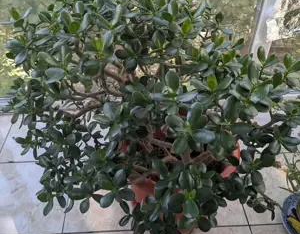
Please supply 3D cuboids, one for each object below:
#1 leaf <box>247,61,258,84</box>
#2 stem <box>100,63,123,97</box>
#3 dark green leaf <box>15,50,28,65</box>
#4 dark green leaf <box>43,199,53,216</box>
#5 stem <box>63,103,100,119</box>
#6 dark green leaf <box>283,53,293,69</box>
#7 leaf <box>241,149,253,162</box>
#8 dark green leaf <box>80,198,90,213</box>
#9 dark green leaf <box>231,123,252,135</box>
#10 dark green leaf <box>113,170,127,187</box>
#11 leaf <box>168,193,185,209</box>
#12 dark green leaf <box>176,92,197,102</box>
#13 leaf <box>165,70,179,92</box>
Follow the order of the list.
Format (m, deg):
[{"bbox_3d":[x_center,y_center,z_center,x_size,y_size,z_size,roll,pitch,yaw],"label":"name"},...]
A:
[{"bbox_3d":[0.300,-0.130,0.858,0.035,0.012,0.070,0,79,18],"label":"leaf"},{"bbox_3d":[-0.121,-0.115,0.906,0.072,0.110,0.060,-6,43,-7],"label":"stem"},{"bbox_3d":[-0.376,-0.174,0.845,0.030,0.014,0.058,39,73,-13],"label":"dark green leaf"},{"bbox_3d":[-0.378,0.336,1.075,0.039,0.012,0.064,9,66,39],"label":"dark green leaf"},{"bbox_3d":[-0.237,-0.021,0.998,0.135,0.050,0.045,-11,44,-12],"label":"stem"},{"bbox_3d":[0.397,-0.160,0.834,0.030,0.049,0.012,-5,-3,20],"label":"dark green leaf"},{"bbox_3d":[0.344,0.142,1.024,0.059,0.012,0.035,46,69,5],"label":"leaf"},{"bbox_3d":[-0.237,0.329,1.075,0.036,0.012,0.059,13,72,14],"label":"dark green leaf"},{"bbox_3d":[0.261,0.036,0.824,0.063,0.014,0.036,-1,76,13],"label":"dark green leaf"},{"bbox_3d":[-0.104,0.209,0.979,0.041,0.012,0.069,20,74,26],"label":"dark green leaf"},{"bbox_3d":[0.067,0.212,0.726,0.038,0.013,0.044,31,69,16],"label":"leaf"},{"bbox_3d":[0.112,-0.060,0.865,0.043,0.012,0.072,25,37,39],"label":"dark green leaf"},{"bbox_3d":[0.064,-0.109,0.864,0.041,0.012,0.068,-12,82,-5],"label":"leaf"}]

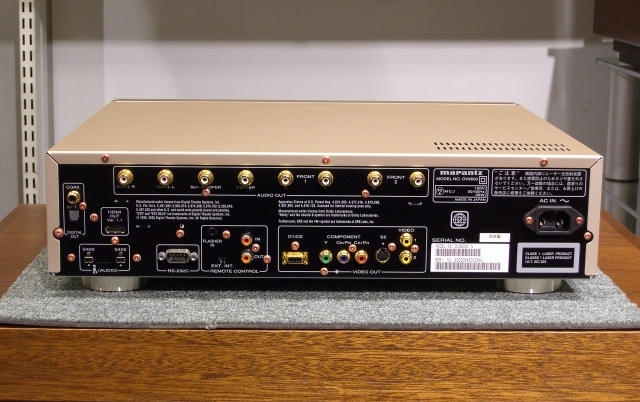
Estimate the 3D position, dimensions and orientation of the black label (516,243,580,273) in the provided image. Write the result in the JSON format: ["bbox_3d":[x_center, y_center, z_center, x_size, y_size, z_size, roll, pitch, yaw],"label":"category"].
[{"bbox_3d":[0.182,0.045,1.002,0.050,0.024,0.001,0,11,-1],"label":"black label"}]

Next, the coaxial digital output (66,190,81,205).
[{"bbox_3d":[-0.194,-0.002,0.988,0.010,0.010,0.010,0,11,-1],"label":"coaxial digital output"}]

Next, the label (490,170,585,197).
[{"bbox_3d":[0.173,-0.014,0.991,0.075,0.022,0.001,0,11,-1],"label":"label"}]

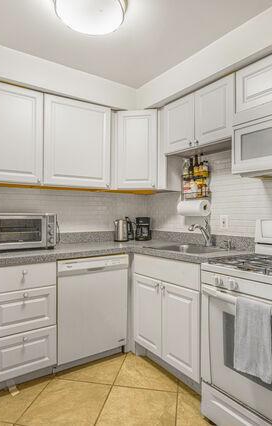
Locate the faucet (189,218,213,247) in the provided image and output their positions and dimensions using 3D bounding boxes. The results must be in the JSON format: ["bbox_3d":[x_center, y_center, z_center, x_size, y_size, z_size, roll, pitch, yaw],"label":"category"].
[{"bbox_3d":[0.544,0.168,2.413,0.274,0.244,0.071,0,0,-35],"label":"faucet"}]

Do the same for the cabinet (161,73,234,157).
[{"bbox_3d":[0.609,-0.741,2.364,0.335,0.439,0.742,0,0,-35],"label":"cabinet"}]

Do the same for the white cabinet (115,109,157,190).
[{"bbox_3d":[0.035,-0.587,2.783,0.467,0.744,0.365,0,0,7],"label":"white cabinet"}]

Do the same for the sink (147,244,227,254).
[{"bbox_3d":[0.420,0.373,2.318,0.462,0.178,0.558,0,0,-35],"label":"sink"}]

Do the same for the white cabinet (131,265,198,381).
[{"bbox_3d":[0.448,0.751,2.291,0.599,0.721,0.734,0,0,-35],"label":"white cabinet"}]

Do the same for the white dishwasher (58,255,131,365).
[{"bbox_3d":[-0.497,0.747,2.516,0.619,0.790,0.589,0,0,-35],"label":"white dishwasher"}]

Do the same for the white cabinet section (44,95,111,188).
[{"bbox_3d":[-0.580,-0.596,2.606,0.624,0.738,0.320,0,-1,-35],"label":"white cabinet section"}]

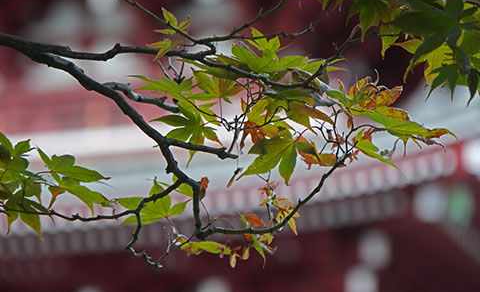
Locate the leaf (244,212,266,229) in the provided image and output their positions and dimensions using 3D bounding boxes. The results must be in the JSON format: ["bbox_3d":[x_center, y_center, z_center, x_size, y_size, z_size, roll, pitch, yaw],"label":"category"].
[{"bbox_3d":[0.015,0.070,4.500,0.021,0.015,0.012,0,-12,0],"label":"leaf"}]

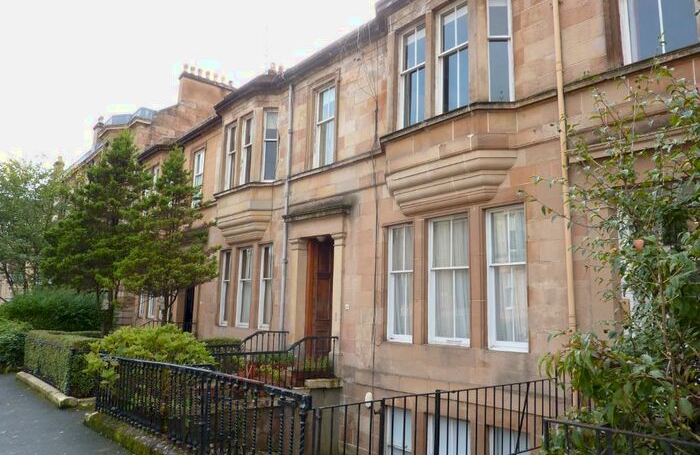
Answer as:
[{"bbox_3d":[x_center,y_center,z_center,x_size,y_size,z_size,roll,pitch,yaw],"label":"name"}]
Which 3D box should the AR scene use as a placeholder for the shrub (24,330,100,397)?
[{"bbox_3d":[-6.955,3.204,12.214,0.850,0.920,5.600,8,-12,-39],"label":"shrub"}]

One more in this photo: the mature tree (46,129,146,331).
[{"bbox_3d":[-6.723,0.585,13.552,2.442,6.579,2.442,8,-12,-39],"label":"mature tree"}]

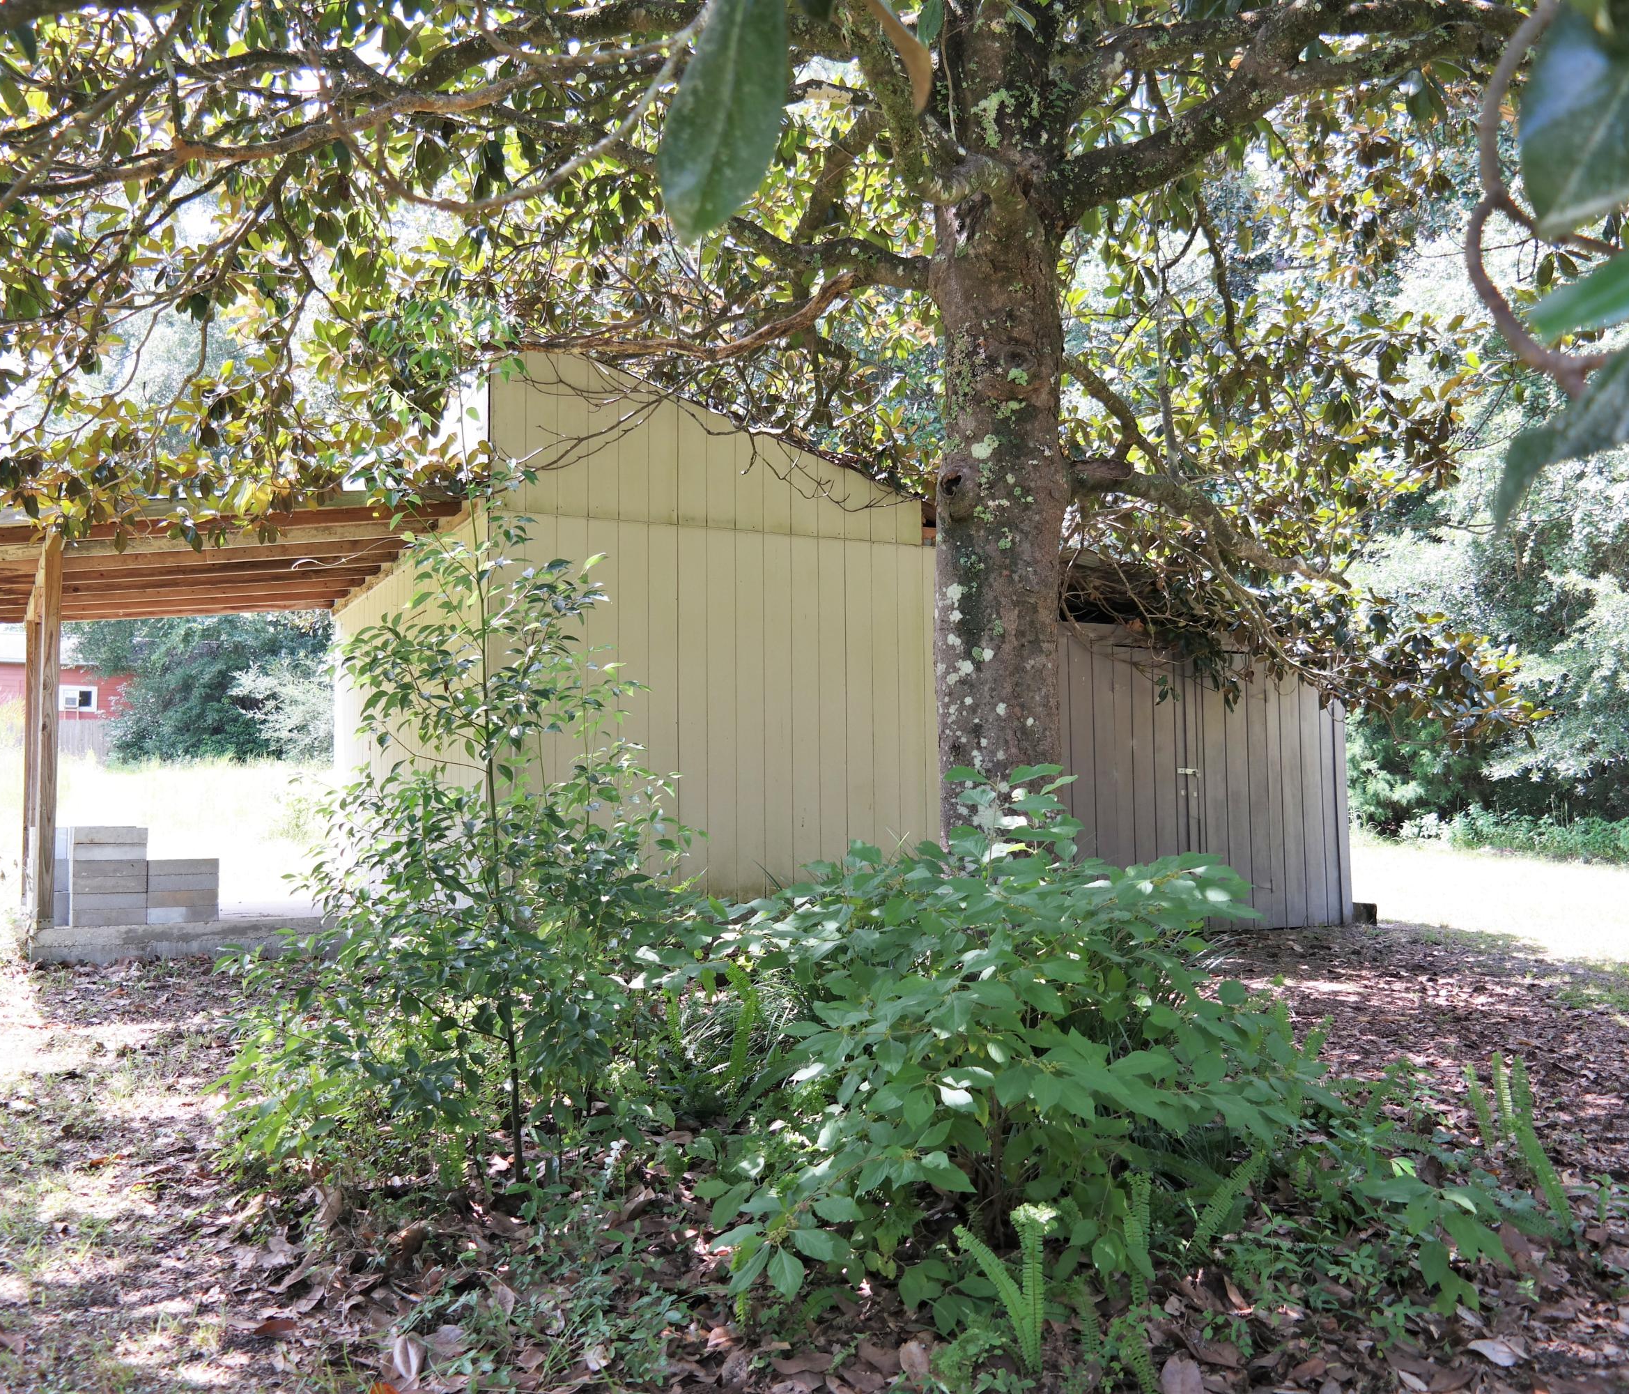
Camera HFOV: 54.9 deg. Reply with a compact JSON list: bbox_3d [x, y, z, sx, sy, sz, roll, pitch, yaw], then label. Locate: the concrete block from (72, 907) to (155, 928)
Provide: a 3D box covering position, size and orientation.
[{"bbox_3d":[-4.096,1.283,9.120,0.393,0.095,0.194,2,-5,-25],"label":"concrete block"}]

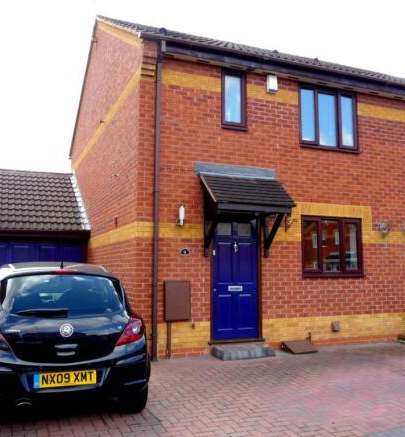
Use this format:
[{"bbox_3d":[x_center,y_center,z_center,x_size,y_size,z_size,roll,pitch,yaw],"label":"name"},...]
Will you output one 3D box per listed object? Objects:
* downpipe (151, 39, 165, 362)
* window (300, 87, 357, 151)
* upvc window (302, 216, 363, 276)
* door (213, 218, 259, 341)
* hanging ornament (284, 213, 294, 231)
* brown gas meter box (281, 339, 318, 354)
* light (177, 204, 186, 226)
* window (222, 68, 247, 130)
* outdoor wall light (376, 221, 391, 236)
[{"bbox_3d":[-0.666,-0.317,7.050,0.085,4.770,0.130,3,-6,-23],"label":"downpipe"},{"bbox_3d":[2.302,-1.789,8.557,1.300,1.110,0.100,3,-6,-23],"label":"window"},{"bbox_3d":[2.302,0.509,8.324,1.320,1.050,0.100,3,-6,-23],"label":"upvc window"},{"bbox_3d":[0.539,0.923,7.576,0.850,2.000,0.070,3,-6,-23],"label":"door"},{"bbox_3d":[1.440,0.052,7.873,0.150,0.284,0.090,3,-6,-23],"label":"hanging ornament"},{"bbox_3d":[1.596,2.085,7.684,0.511,0.156,0.300,3,-6,-23],"label":"brown gas meter box"},{"bbox_3d":[-0.321,-0.042,7.174,0.130,0.320,0.140,3,-6,-23],"label":"light"},{"bbox_3d":[0.523,-1.952,7.822,0.460,1.000,0.100,3,-6,-23],"label":"window"},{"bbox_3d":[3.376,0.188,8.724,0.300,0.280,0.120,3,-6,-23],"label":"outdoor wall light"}]

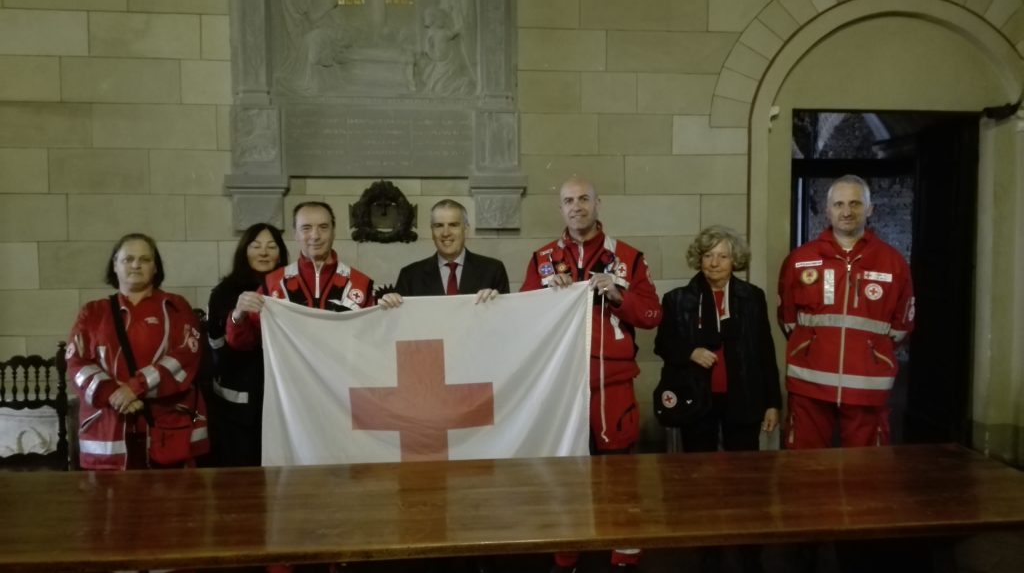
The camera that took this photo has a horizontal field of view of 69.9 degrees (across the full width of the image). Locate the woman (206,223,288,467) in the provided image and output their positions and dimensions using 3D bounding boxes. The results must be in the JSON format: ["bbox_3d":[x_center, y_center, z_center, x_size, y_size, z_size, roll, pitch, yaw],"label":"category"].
[{"bbox_3d":[-1.201,0.505,3.459,0.500,1.600,0.330,-1,3,-12],"label":"woman"}]

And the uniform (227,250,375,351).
[{"bbox_3d":[-0.883,0.203,3.087,0.630,0.700,0.420,-1,3,-10],"label":"uniform"}]

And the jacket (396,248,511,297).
[{"bbox_3d":[-0.256,0.212,3.148,0.560,0.740,0.380,0,3,-2],"label":"jacket"}]

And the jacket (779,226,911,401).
[{"bbox_3d":[1.446,0.126,3.169,0.590,0.760,0.360,1,3,18],"label":"jacket"}]

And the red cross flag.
[{"bbox_3d":[-0.353,0.477,3.024,1.370,0.980,0.180,0,3,-5],"label":"red cross flag"}]

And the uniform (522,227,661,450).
[{"bbox_3d":[0.345,0.237,3.220,0.610,0.970,0.400,0,3,7],"label":"uniform"}]

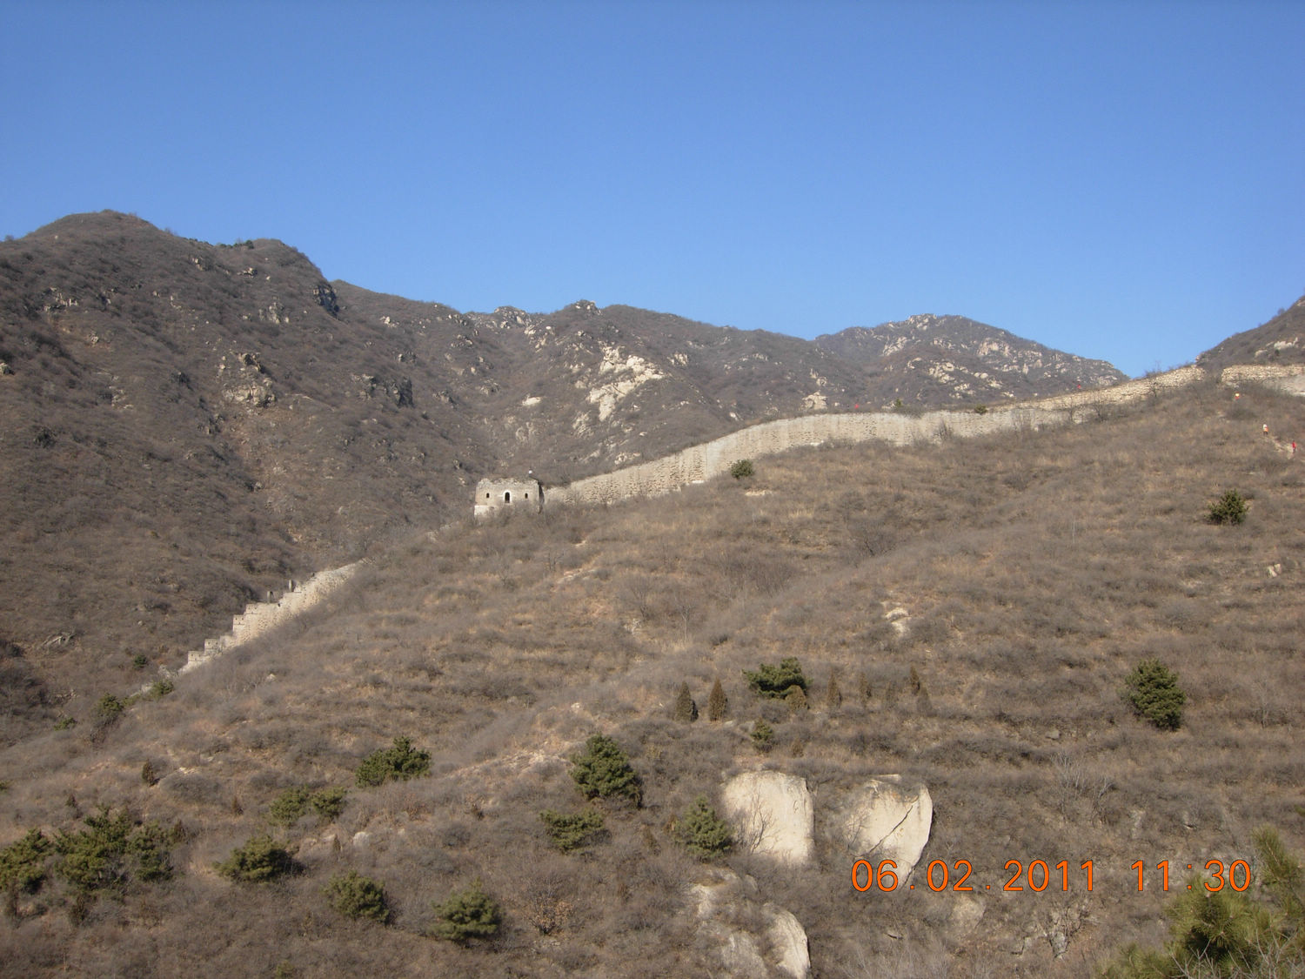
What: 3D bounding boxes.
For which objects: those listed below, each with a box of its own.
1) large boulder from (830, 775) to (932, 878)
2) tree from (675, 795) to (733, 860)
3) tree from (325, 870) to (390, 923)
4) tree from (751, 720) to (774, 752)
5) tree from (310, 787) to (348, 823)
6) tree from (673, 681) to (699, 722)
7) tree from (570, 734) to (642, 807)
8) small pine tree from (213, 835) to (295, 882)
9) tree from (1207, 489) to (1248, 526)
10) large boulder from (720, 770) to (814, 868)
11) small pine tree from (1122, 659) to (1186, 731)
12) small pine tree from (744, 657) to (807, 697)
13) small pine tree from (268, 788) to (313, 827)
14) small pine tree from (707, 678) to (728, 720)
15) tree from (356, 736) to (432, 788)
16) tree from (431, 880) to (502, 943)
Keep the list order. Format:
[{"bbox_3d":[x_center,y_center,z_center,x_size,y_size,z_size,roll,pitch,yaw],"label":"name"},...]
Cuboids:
[{"bbox_3d":[15.140,22.380,90.000,6.490,6.830,3.900,0,0,0],"label":"large boulder"},{"bbox_3d":[4.020,26.150,105.000,4.360,4.950,4.060,0,-2,0],"label":"tree"},{"bbox_3d":[-22.180,30.610,102.000,4.760,3.900,4.420,0,-2,0],"label":"tree"},{"bbox_3d":[9.170,20.500,113.000,1.890,2.830,1.760,0,-2,0],"label":"tree"},{"bbox_3d":[-21.910,21.390,92.000,2.480,2.350,2.360,0,0,0],"label":"tree"},{"bbox_3d":[2.880,18.480,118.000,2.240,3.470,2.080,0,-2,0],"label":"tree"},{"bbox_3d":[-3.140,18.870,91.000,4.710,4.850,4.470,0,0,0],"label":"tree"},{"bbox_3d":[-24.870,23.180,85.000,4.950,3.000,3.960,0,0,0],"label":"small pine tree"},{"bbox_3d":[65.610,2.040,155.000,4.520,4.110,4.200,0,-2,0],"label":"tree"},{"bbox_3d":[9.040,25.960,107.000,7.110,6.890,4.800,0,-2,0],"label":"large boulder"},{"bbox_3d":[36.220,14.800,98.000,4.500,5.230,4.270,0,0,0],"label":"small pine tree"},{"bbox_3d":[9.340,14.410,104.000,4.850,3.120,3.880,0,0,0],"label":"small pine tree"},{"bbox_3d":[-24.530,21.530,92.000,3.020,2.630,2.720,0,0,0],"label":"small pine tree"},{"bbox_3d":[4.860,15.630,101.000,1.550,3.260,1.550,0,0,0],"label":"small pine tree"},{"bbox_3d":[-22.470,23.670,118.000,6.360,4.430,5.090,0,-2,0],"label":"tree"},{"bbox_3d":[-13.570,30.790,99.000,5.050,4.590,4.700,0,-2,0],"label":"tree"}]

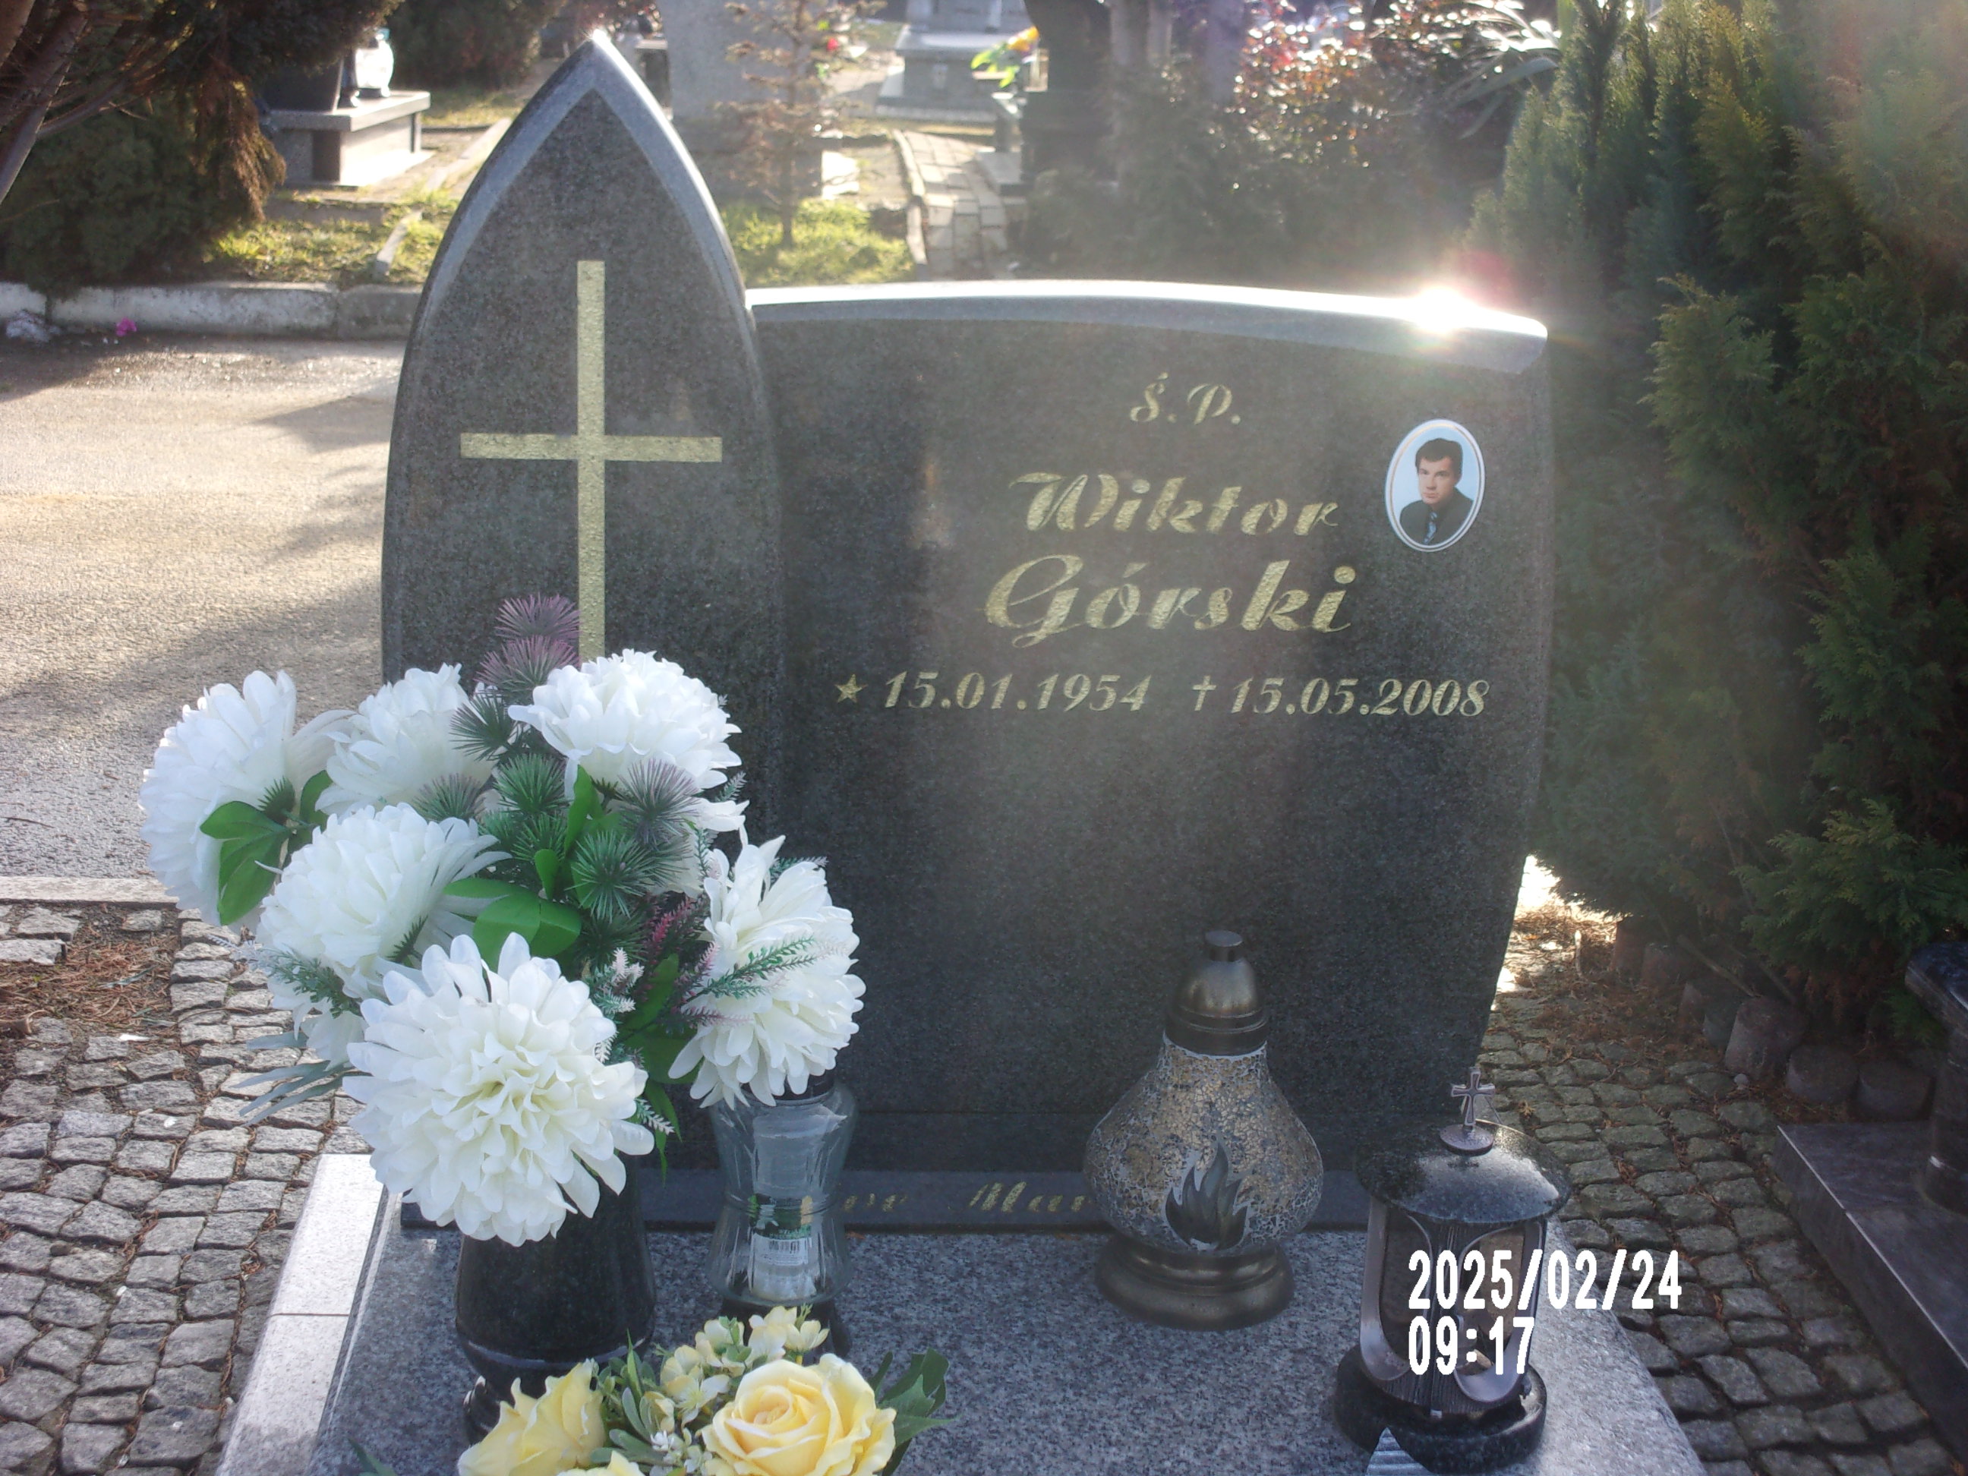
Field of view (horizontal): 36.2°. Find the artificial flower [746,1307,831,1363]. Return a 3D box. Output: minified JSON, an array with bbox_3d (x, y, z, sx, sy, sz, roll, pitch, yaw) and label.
[{"bbox_3d":[-0.137,0.414,2.090,0.056,0.038,0.047,1,17,-5],"label":"artificial flower"}]

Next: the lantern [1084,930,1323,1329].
[{"bbox_3d":[0.192,0.323,2.591,0.206,0.326,0.206,3,17,2],"label":"lantern"}]

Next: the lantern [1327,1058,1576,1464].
[{"bbox_3d":[0.373,0.402,2.383,0.168,0.307,0.168,1,17,-5],"label":"lantern"}]

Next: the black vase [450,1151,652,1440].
[{"bbox_3d":[-0.329,0.405,2.307,0.156,0.294,0.156,1,17,-5],"label":"black vase"}]

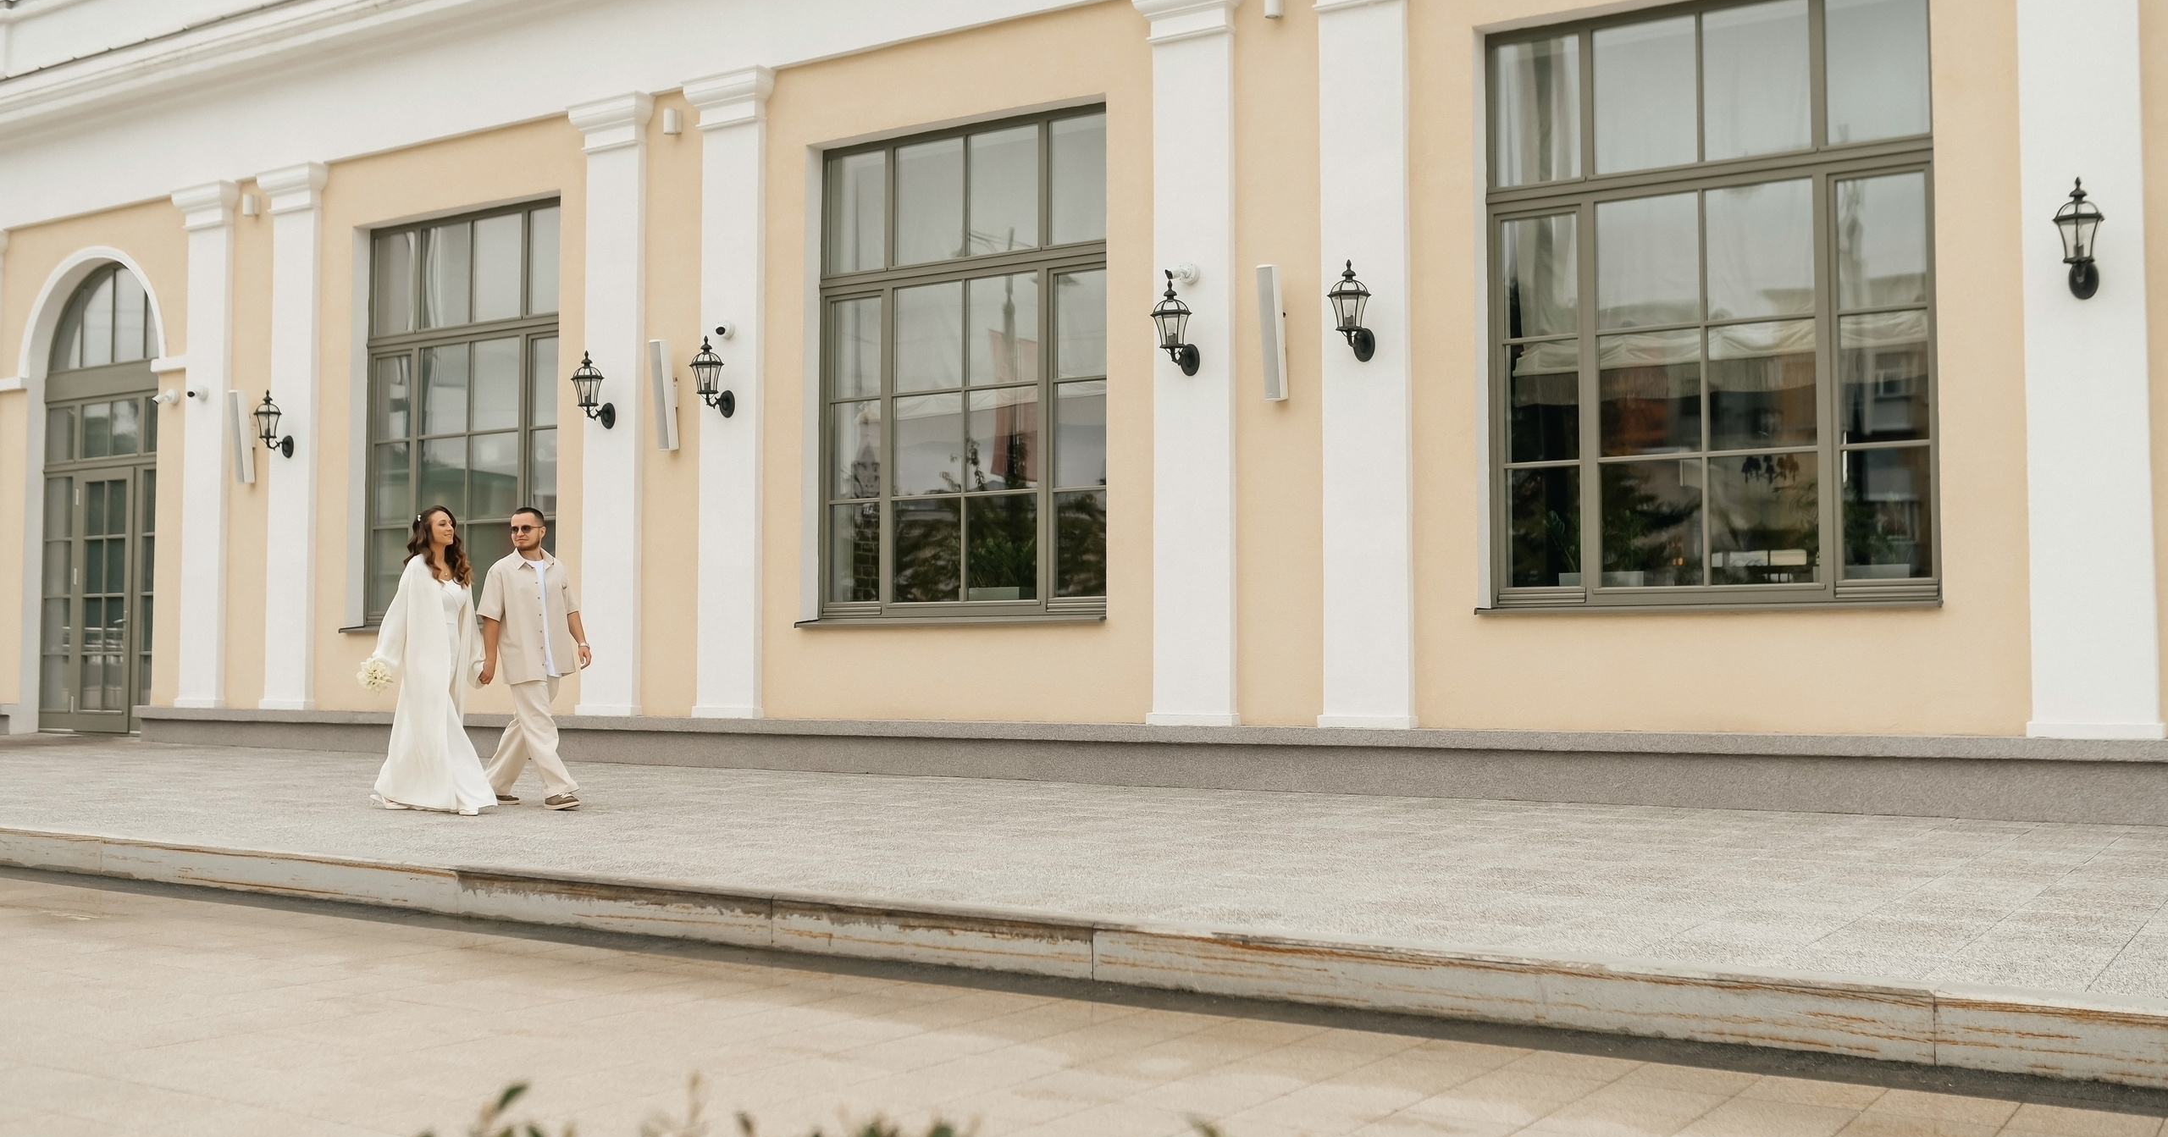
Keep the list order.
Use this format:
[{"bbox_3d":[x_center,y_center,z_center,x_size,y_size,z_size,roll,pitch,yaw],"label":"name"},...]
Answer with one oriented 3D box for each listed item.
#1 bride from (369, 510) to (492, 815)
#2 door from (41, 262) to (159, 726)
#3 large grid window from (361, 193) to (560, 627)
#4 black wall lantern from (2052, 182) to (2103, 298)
[{"bbox_3d":[-3.526,0.491,11.448,0.680,1.660,0.550,-2,-3,28],"label":"bride"},{"bbox_3d":[-9.437,-0.685,20.441,2.182,4.551,0.140,-2,-4,33],"label":"door"},{"bbox_3d":[-5.117,-1.232,17.629,2.561,3.485,0.120,-2,-4,33],"label":"large grid window"},{"bbox_3d":[4.955,-1.648,10.479,0.251,0.583,0.350,-2,-4,33],"label":"black wall lantern"}]

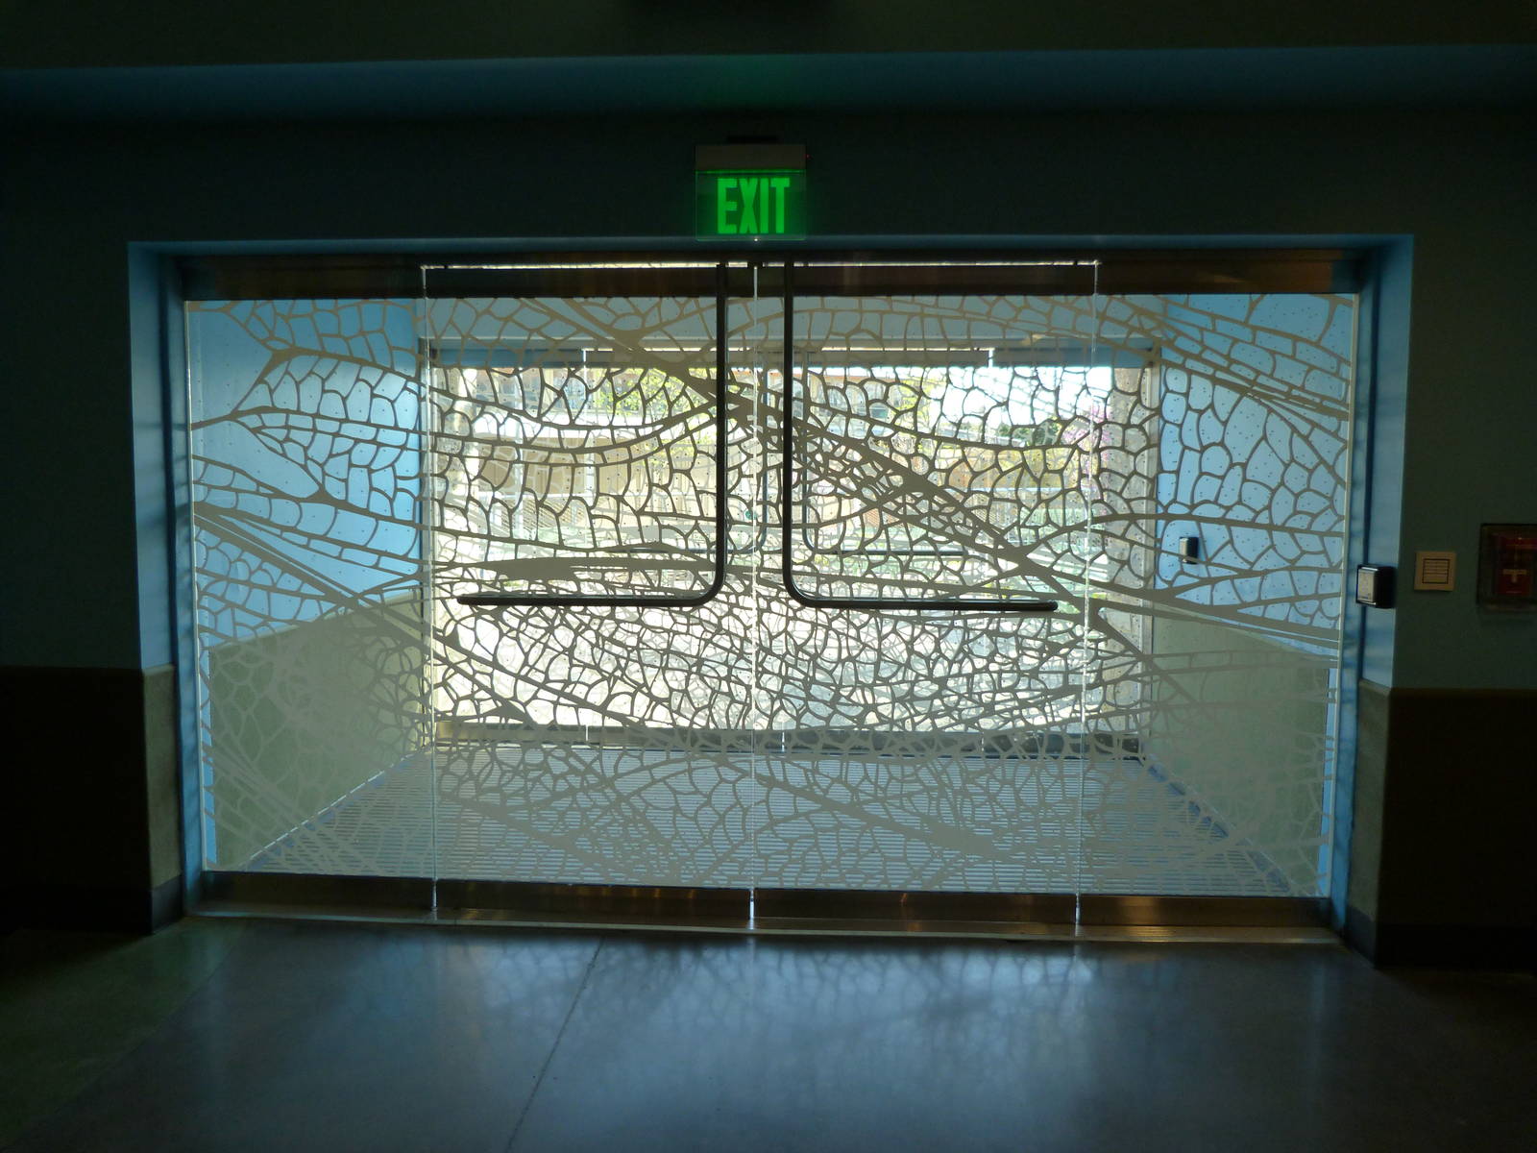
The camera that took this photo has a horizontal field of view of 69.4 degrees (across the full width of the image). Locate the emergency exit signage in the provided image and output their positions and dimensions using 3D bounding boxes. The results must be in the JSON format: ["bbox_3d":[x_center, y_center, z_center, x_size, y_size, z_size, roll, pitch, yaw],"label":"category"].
[{"bbox_3d":[-0.050,-1.103,3.214,0.321,0.274,0.065,1,4,3],"label":"emergency exit signage"}]

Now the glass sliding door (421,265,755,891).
[{"bbox_3d":[-0.582,0.048,3.613,1.062,2.085,0.065,1,4,3],"label":"glass sliding door"}]

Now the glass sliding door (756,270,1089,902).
[{"bbox_3d":[0.484,0.058,3.556,1.062,2.085,0.065,1,4,3],"label":"glass sliding door"}]

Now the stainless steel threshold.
[{"bbox_3d":[-0.055,1.084,3.636,3.700,0.121,0.130,1,4,3],"label":"stainless steel threshold"}]

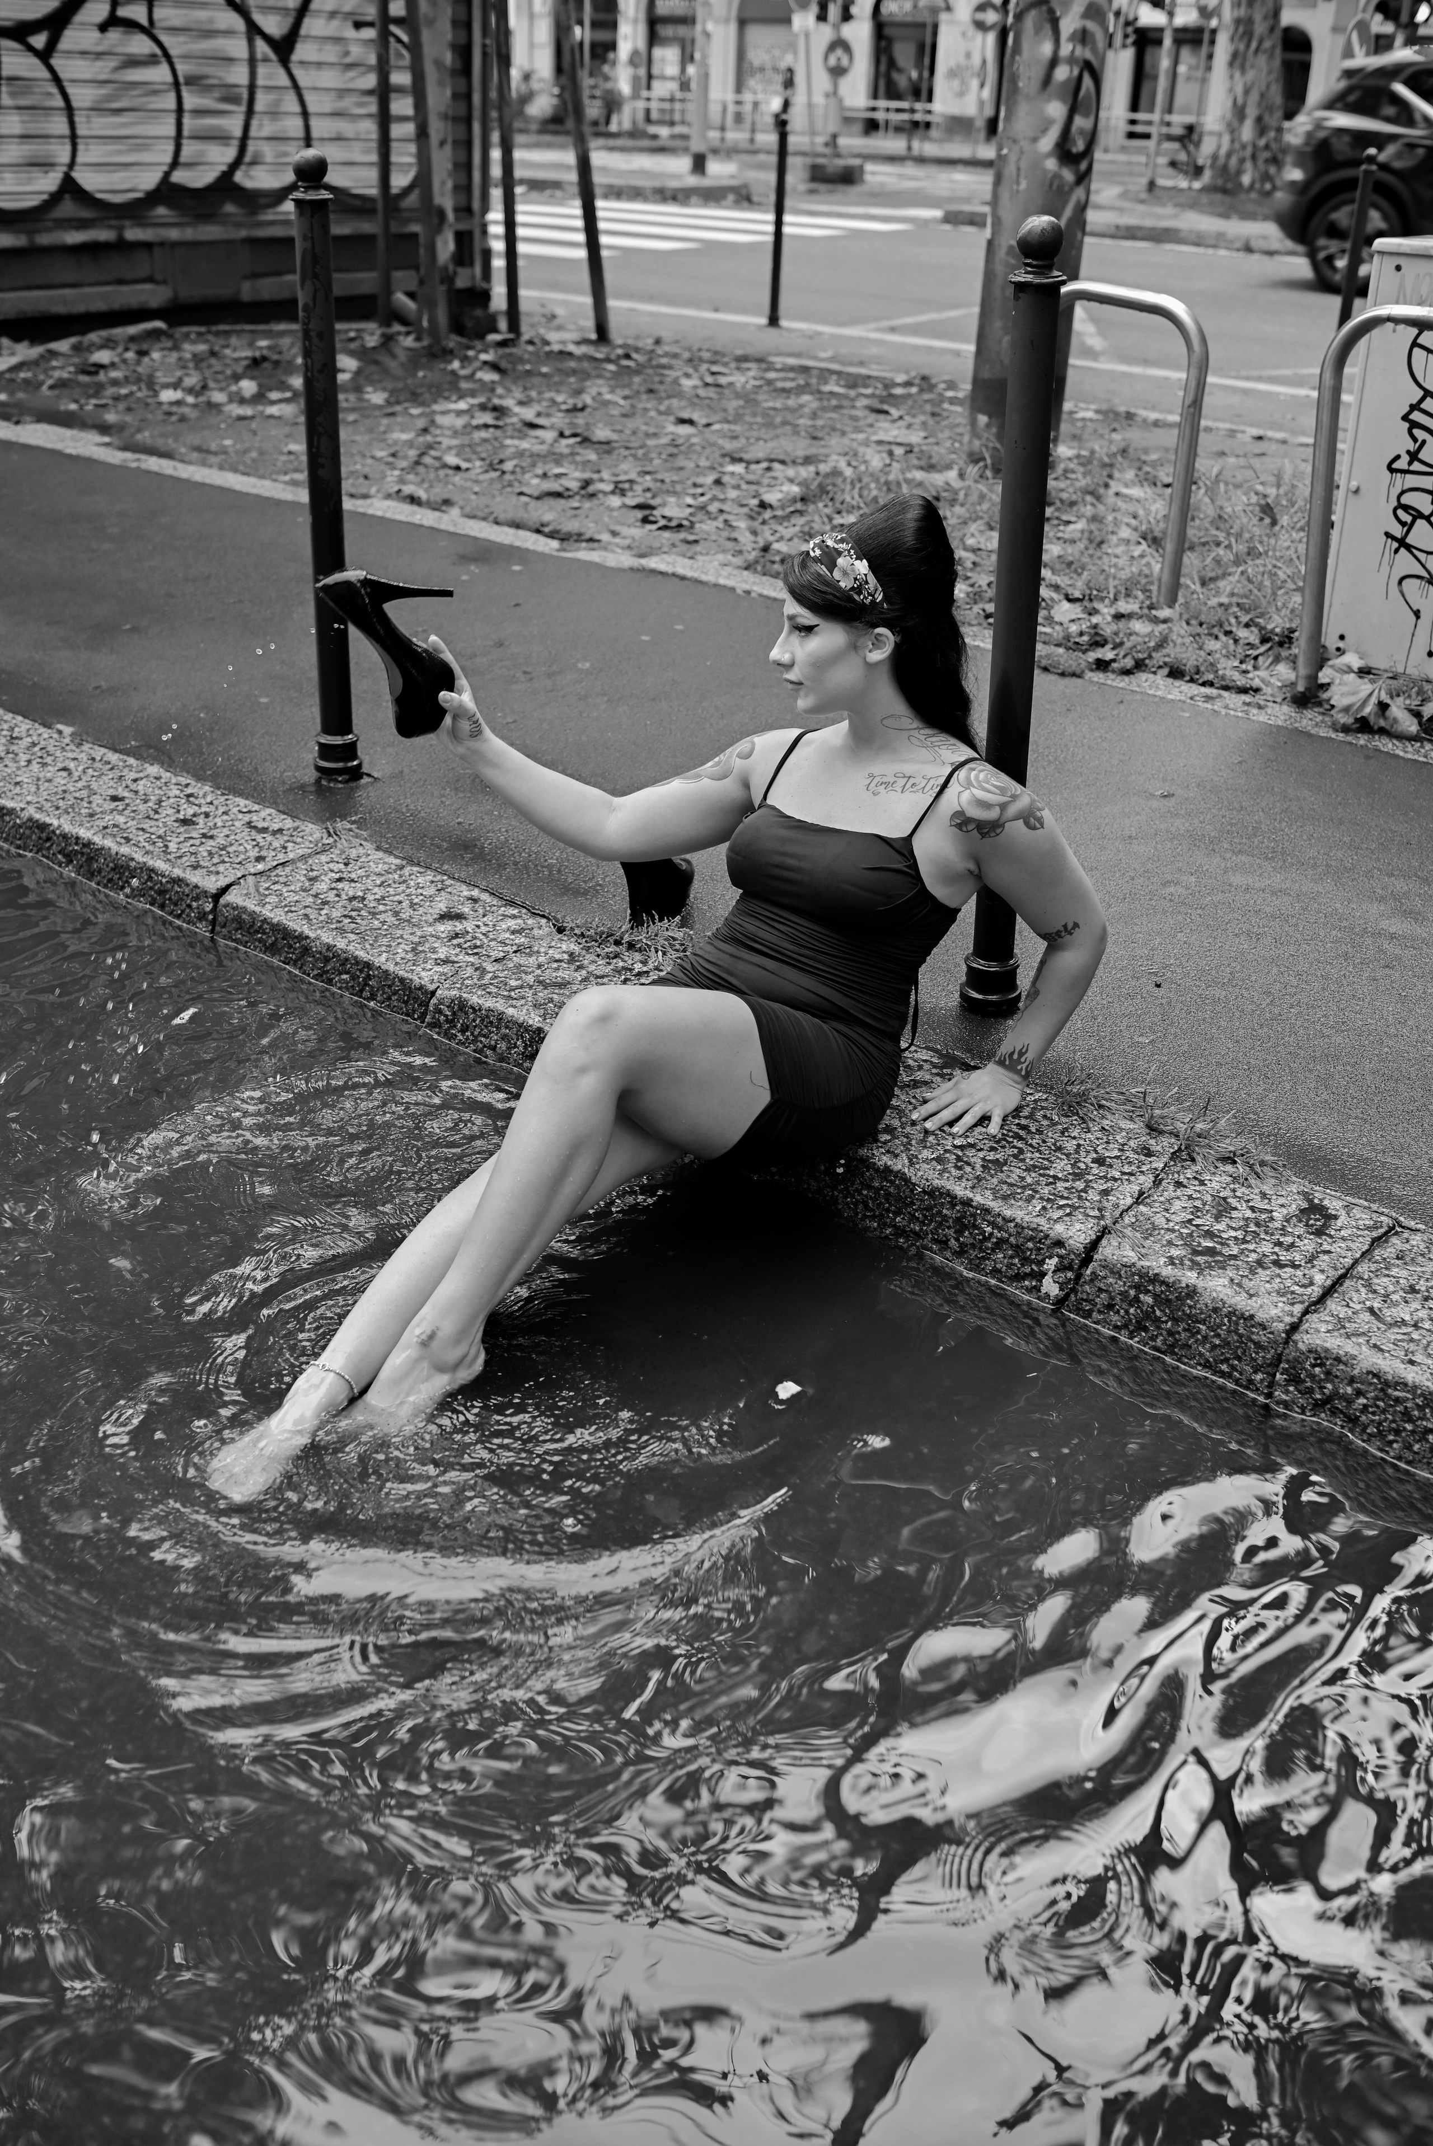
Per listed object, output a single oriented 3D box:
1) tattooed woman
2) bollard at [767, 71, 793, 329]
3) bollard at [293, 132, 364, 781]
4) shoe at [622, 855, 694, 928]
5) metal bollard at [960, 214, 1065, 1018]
[{"bbox_3d":[-0.099,-0.133,2.499,0.620,0.970,1.150,21,33,36],"label":"tattooed woman"},{"bbox_3d":[0.340,-4.585,11.116,0.080,1.150,0.080,2,26,-1],"label":"bollard"},{"bbox_3d":[-0.714,-1.076,3.810,0.092,1.110,0.092,2,26,-1],"label":"bollard"},{"bbox_3d":[-0.109,-0.352,3.476,0.085,0.165,0.205,-9,28,-18],"label":"shoe"},{"bbox_3d":[0.415,-0.598,2.918,0.092,1.110,0.092,0,26,0],"label":"metal bollard"}]

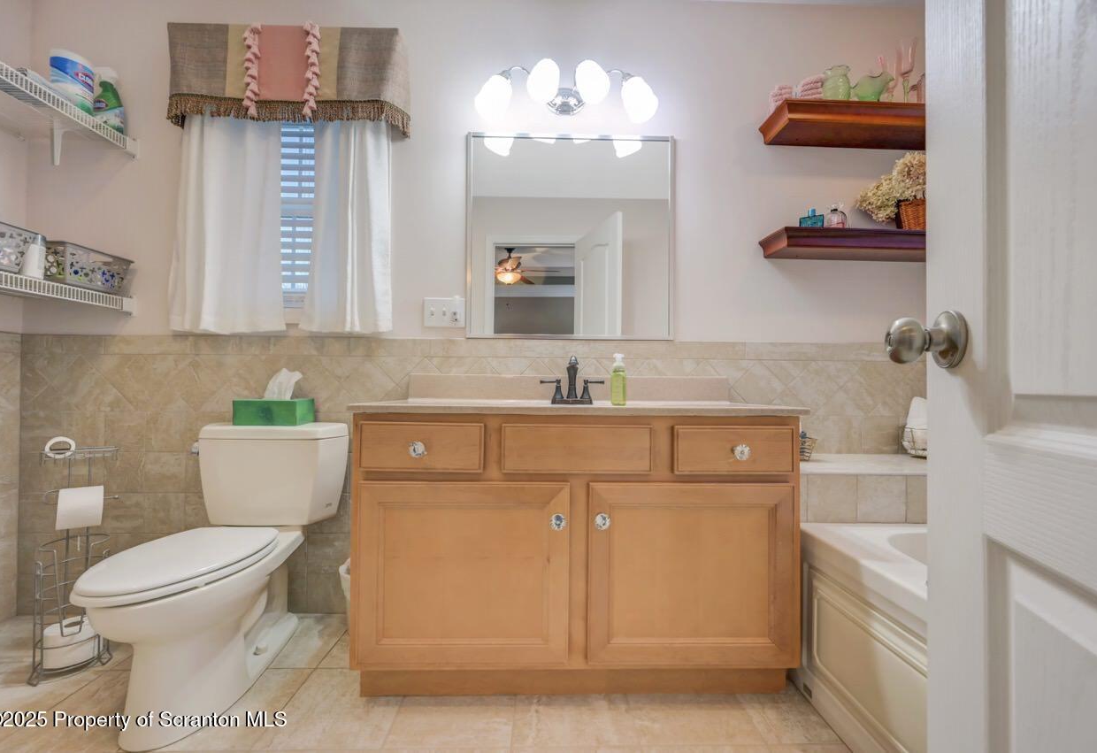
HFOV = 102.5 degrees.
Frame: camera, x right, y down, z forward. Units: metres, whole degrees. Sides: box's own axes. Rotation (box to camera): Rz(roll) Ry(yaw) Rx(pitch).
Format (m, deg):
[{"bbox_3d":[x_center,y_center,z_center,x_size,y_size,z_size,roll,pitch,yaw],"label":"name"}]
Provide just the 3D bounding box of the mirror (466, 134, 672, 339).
[{"bbox_3d":[0.087,-0.545,1.716,0.801,0.801,0.022,0,-1,-1],"label":"mirror"}]

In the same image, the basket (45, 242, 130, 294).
[{"bbox_3d":[-1.705,-0.373,1.557,0.245,0.135,0.235,1,-1,-1],"label":"basket"}]

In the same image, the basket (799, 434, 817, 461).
[{"bbox_3d":[0.883,0.259,1.647,0.195,0.090,0.135,0,-1,-1],"label":"basket"}]

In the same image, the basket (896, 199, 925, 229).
[{"bbox_3d":[1.415,-0.592,1.675,0.155,0.128,0.105,0,-1,21],"label":"basket"}]

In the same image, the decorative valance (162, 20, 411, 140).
[{"bbox_3d":[-0.962,-1.108,1.659,0.849,0.347,0.115,0,-1,-1],"label":"decorative valance"}]

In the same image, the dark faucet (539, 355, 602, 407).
[{"bbox_3d":[0.088,0.013,1.582,0.236,0.170,0.140,0,-1,-1],"label":"dark faucet"}]

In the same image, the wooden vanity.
[{"bbox_3d":[0.085,0.459,1.448,1.248,0.913,0.539,0,-1,-1],"label":"wooden vanity"}]

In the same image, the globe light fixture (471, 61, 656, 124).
[{"bbox_3d":[0.063,-1.055,1.638,0.670,0.200,0.190,1,-1,-1],"label":"globe light fixture"}]

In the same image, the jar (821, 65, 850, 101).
[{"bbox_3d":[1.087,-1.066,1.660,0.094,0.162,0.094,1,-1,0],"label":"jar"}]

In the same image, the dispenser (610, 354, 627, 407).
[{"bbox_3d":[0.242,0.009,1.516,0.052,0.181,0.052,0,-1,-1],"label":"dispenser"}]

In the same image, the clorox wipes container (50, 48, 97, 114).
[{"bbox_3d":[-1.714,-1.038,1.584,0.107,0.204,0.107,1,-1,-1],"label":"clorox wipes container"}]

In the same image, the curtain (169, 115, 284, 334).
[{"bbox_3d":[-1.190,-0.605,1.645,0.430,0.890,0.075,1,-1,-1],"label":"curtain"}]

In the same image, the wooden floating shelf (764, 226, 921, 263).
[{"bbox_3d":[1.300,-0.499,1.682,0.914,0.062,0.186,1,-1,-1],"label":"wooden floating shelf"}]

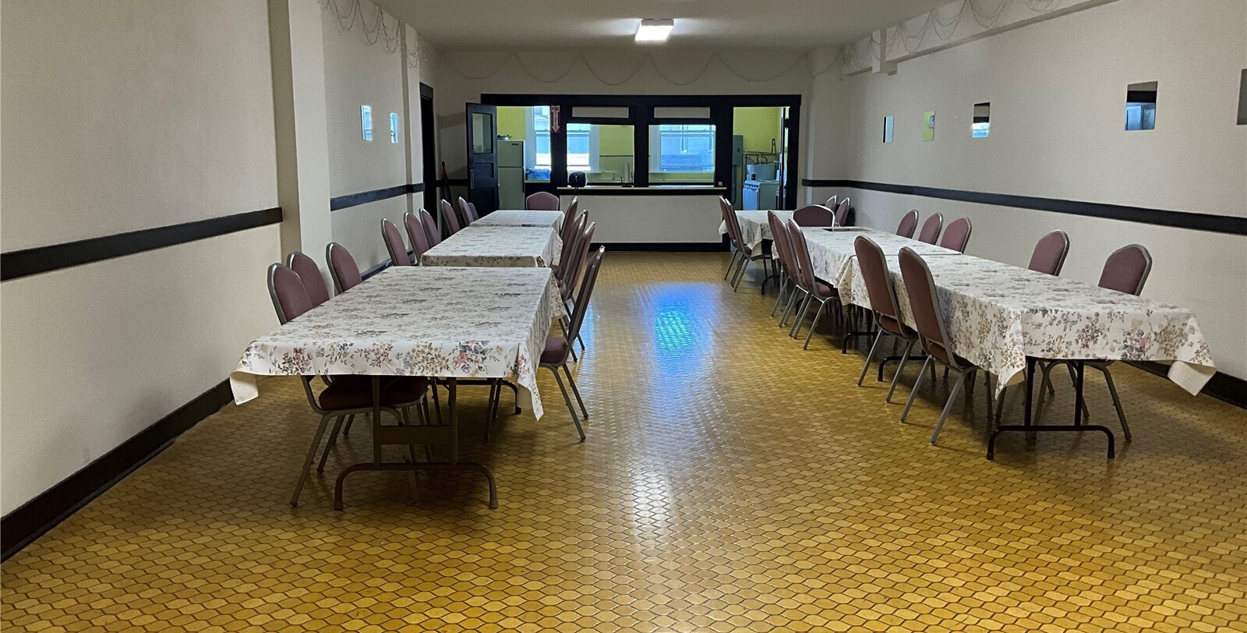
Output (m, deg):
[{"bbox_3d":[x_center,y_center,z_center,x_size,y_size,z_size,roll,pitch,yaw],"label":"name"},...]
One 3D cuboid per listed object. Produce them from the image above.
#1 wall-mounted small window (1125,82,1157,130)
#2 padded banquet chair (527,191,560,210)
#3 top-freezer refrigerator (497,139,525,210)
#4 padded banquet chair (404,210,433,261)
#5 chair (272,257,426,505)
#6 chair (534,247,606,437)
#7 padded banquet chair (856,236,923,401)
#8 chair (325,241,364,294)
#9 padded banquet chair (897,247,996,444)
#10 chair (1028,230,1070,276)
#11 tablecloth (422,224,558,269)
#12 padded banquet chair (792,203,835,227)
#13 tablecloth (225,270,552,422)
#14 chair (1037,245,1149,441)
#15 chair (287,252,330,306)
[{"bbox_3d":[3.382,-1.370,6.833,0.030,0.305,0.380,0,9,-2],"label":"wall-mounted small window"},{"bbox_3d":[-0.978,-1.016,12.598,0.450,0.935,0.610,0,9,-2],"label":"padded banquet chair"},{"bbox_3d":[-2.104,-2.262,18.357,0.720,1.630,0.700,0,9,-2],"label":"top-freezer refrigerator"},{"bbox_3d":[-1.407,-0.354,8.294,0.610,0.935,0.450,0,9,2],"label":"padded banquet chair"},{"bbox_3d":[-1.106,0.258,4.308,0.630,0.935,0.450,0,9,-2],"label":"chair"},{"bbox_3d":[-0.383,0.118,5.280,0.570,0.930,0.450,0,9,0],"label":"chair"},{"bbox_3d":[1.649,-0.011,6.102,0.570,0.930,0.450,-1,9,-8],"label":"padded banquet chair"},{"bbox_3d":[-1.192,0.103,5.380,0.570,0.930,0.450,0,9,-2],"label":"chair"},{"bbox_3d":[1.674,0.120,5.181,0.620,0.935,0.450,-1,9,-4],"label":"padded banquet chair"},{"bbox_3d":[2.281,-0.046,6.257,0.610,0.935,0.450,0,9,0],"label":"chair"},{"bbox_3d":[-0.936,-0.439,7.921,0.900,0.295,2.750,0,9,-2],"label":"tablecloth"},{"bbox_3d":[1.752,-0.607,9.943,0.450,0.930,0.570,0,9,-2],"label":"padded banquet chair"},{"bbox_3d":[-0.825,0.038,4.728,1.050,0.270,2.500,0,9,-2],"label":"tablecloth"},{"bbox_3d":[2.279,0.117,5.274,0.570,0.930,0.450,0,9,-1],"label":"chair"},{"bbox_3d":[-1.235,0.177,4.904,0.570,0.930,0.450,0,9,2],"label":"chair"}]

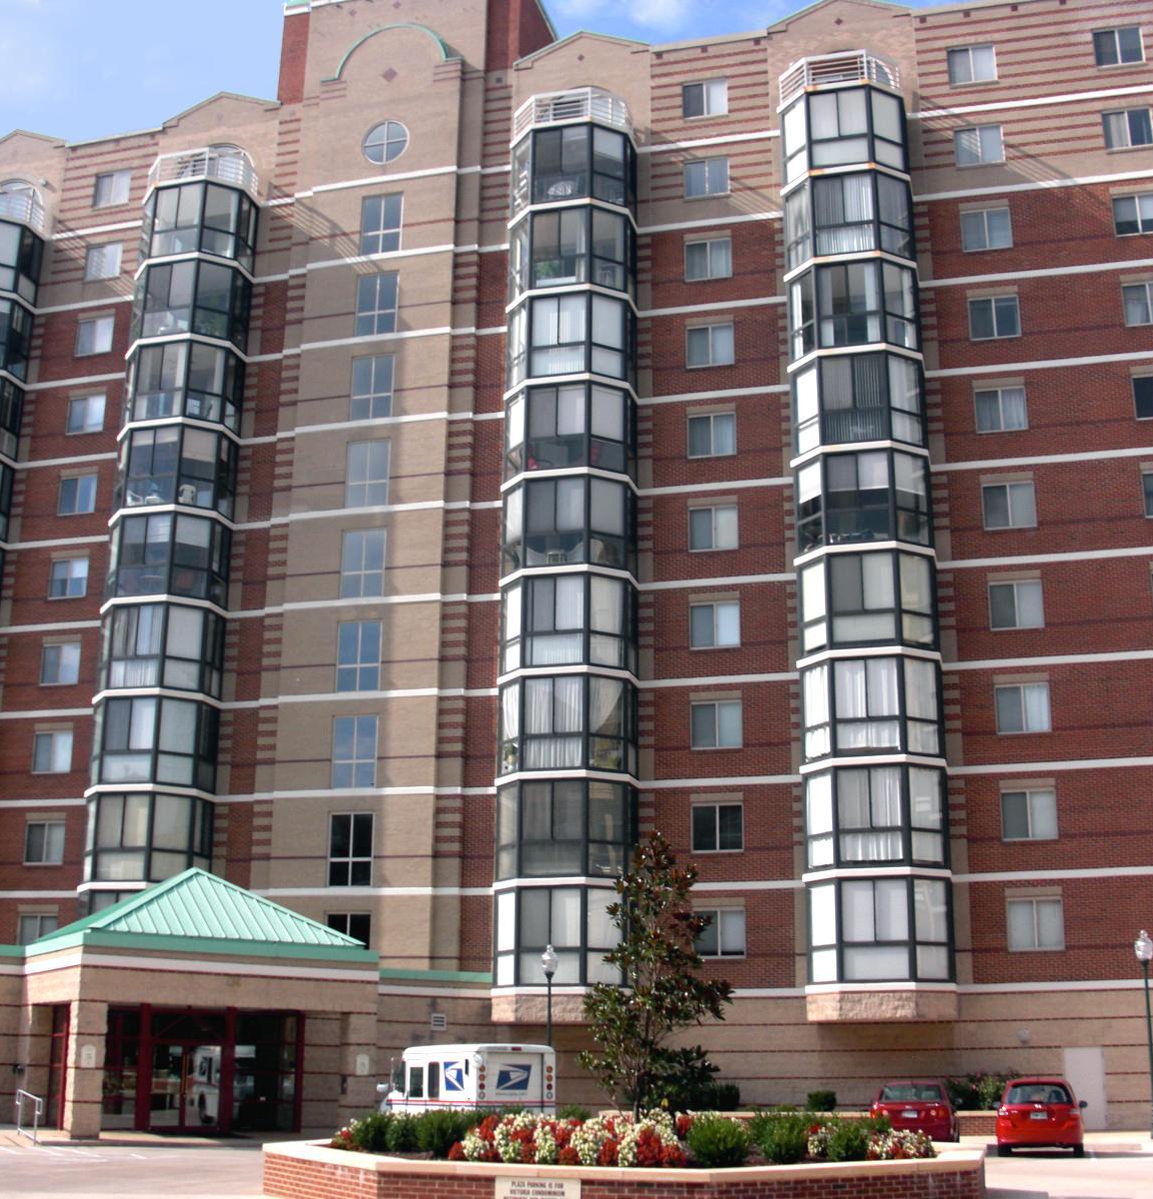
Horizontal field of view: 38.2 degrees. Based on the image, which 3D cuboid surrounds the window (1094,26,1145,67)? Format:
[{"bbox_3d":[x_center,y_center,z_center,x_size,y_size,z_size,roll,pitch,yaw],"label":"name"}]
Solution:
[{"bbox_3d":[15.424,-15.688,47.218,1.340,1.290,0.150,-4,-17,15],"label":"window"}]

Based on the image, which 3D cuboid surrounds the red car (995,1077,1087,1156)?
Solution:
[{"bbox_3d":[9.370,10.398,33.499,1.700,1.525,4.000,-4,-17,15],"label":"red car"}]

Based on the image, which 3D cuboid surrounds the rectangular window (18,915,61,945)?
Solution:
[{"bbox_3d":[-15.588,9.700,48.126,1.340,1.290,0.150,-4,-17,15],"label":"rectangular window"}]

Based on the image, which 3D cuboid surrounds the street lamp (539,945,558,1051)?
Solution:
[{"bbox_3d":[-0.635,10.201,38.464,0.410,4.436,0.410,-4,-17,15],"label":"street lamp"}]

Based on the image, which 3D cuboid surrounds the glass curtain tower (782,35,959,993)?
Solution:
[{"bbox_3d":[7.442,-2.683,44.183,3.820,25.913,2.120,-4,-17,15],"label":"glass curtain tower"}]

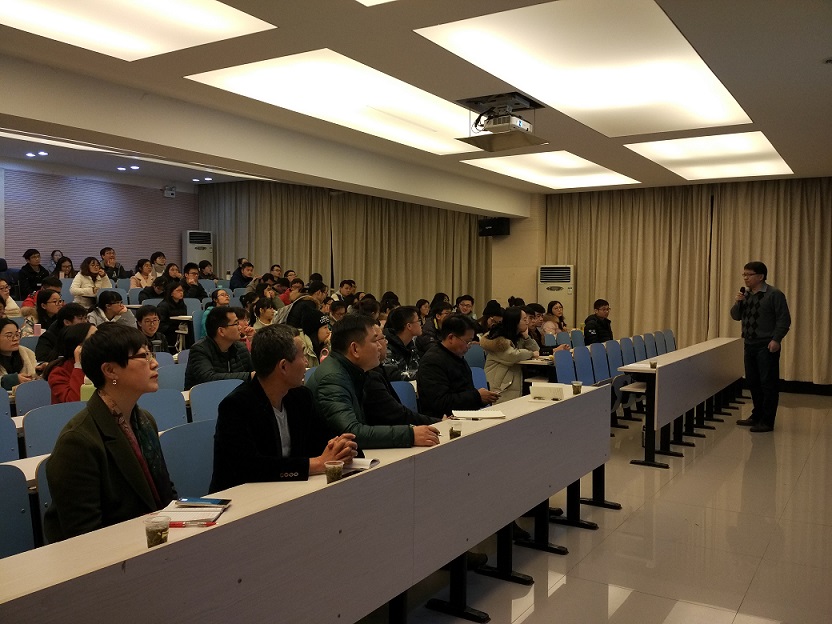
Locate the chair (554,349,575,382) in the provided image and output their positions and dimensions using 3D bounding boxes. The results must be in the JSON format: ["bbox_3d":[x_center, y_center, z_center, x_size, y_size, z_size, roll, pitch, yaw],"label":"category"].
[{"bbox_3d":[1.537,0.798,6.563,0.500,0.880,0.460,2,3,33],"label":"chair"}]

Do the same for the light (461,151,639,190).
[{"bbox_3d":[1.924,-1.915,9.733,1.380,0.100,2.980,2,3,33],"label":"light"}]

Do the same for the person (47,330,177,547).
[{"bbox_3d":[-0.926,0.708,2.386,0.720,1.330,0.540,1,2,18],"label":"person"}]

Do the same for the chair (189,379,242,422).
[{"bbox_3d":[-1.039,0.861,4.306,0.500,0.880,0.460,2,3,33],"label":"chair"}]

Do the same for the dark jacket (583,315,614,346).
[{"bbox_3d":[2.501,0.311,9.896,0.420,0.580,0.500,3,3,41],"label":"dark jacket"}]

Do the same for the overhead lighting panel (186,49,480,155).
[{"bbox_3d":[-0.142,-1.809,6.528,1.355,0.100,3.700,2,3,33],"label":"overhead lighting panel"}]

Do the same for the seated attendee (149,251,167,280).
[{"bbox_3d":[-4.484,-0.434,12.588,0.680,1.240,0.470,2,3,33],"label":"seated attendee"}]

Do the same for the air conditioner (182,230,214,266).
[{"bbox_3d":[-4.748,-0.853,15.736,0.560,1.800,0.380,-1,3,-39],"label":"air conditioner"}]

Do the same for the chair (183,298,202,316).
[{"bbox_3d":[-2.887,0.278,9.550,0.500,0.880,0.460,2,3,33],"label":"chair"}]

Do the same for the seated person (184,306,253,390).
[{"bbox_3d":[-1.289,0.608,5.249,0.740,1.280,0.530,2,3,33],"label":"seated person"}]

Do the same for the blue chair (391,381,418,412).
[{"bbox_3d":[0.033,0.871,4.149,0.460,0.870,0.450,2,3,33],"label":"blue chair"}]

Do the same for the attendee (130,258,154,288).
[{"bbox_3d":[-3.990,-0.213,10.799,0.700,1.200,0.480,2,3,33],"label":"attendee"}]

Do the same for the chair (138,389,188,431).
[{"bbox_3d":[-1.266,0.870,3.818,0.460,0.870,0.450,2,3,33],"label":"chair"}]

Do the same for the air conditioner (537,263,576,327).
[{"bbox_3d":[2.267,0.146,11.466,0.580,1.750,0.370,2,3,22],"label":"air conditioner"}]

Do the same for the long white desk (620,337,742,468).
[{"bbox_3d":[3.085,0.798,7.844,0.440,0.816,4.425,2,3,33],"label":"long white desk"}]

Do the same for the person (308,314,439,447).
[{"bbox_3d":[-0.226,0.691,3.355,0.720,1.315,0.550,2,3,33],"label":"person"}]

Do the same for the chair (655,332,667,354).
[{"bbox_3d":[3.329,0.694,9.220,0.460,0.870,0.450,2,3,33],"label":"chair"}]

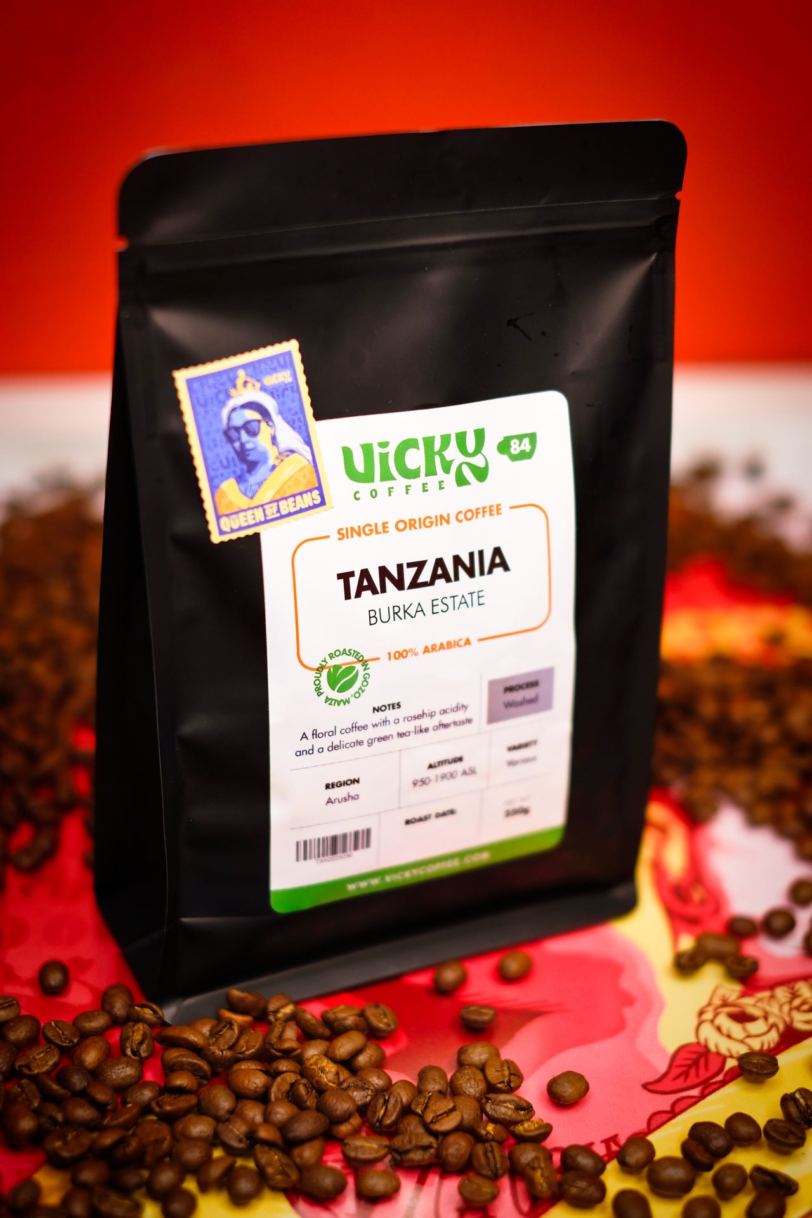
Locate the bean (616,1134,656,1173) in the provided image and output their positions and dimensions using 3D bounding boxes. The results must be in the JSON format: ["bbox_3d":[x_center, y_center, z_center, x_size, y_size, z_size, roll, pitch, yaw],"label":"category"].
[{"bbox_3d":[0.051,0.121,0.400,0.009,0.006,0.008,-19,31,-27],"label":"bean"}]

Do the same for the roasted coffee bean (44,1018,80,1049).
[{"bbox_3d":[-0.085,0.105,0.443,0.008,0.006,0.010,-13,26,-43],"label":"roasted coffee bean"}]

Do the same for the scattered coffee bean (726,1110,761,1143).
[{"bbox_3d":[0.082,0.126,0.434,0.008,0.005,0.010,-16,31,-32],"label":"scattered coffee bean"}]

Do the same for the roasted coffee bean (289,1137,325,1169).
[{"bbox_3d":[-0.022,0.121,0.400,0.007,0.006,0.009,15,36,28],"label":"roasted coffee bean"}]

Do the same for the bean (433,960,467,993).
[{"bbox_3d":[0.012,0.095,0.464,0.008,0.006,0.010,6,23,13],"label":"bean"}]

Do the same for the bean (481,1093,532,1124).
[{"bbox_3d":[0.025,0.121,0.436,0.012,0.005,0.008,10,27,16],"label":"bean"}]

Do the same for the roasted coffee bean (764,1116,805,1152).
[{"bbox_3d":[0.091,0.127,0.432,0.010,0.006,0.008,10,27,16],"label":"roasted coffee bean"}]

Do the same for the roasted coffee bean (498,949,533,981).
[{"bbox_3d":[0.029,0.093,0.469,0.008,0.006,0.010,7,22,28],"label":"roasted coffee bean"}]

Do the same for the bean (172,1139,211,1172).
[{"bbox_3d":[-0.049,0.123,0.405,0.009,0.006,0.008,-1,27,-4],"label":"bean"}]

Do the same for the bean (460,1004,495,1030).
[{"bbox_3d":[0.018,0.101,0.444,0.009,0.006,0.008,1,13,0],"label":"bean"}]

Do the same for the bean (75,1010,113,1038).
[{"bbox_3d":[-0.080,0.107,0.462,0.010,0.005,0.008,-8,27,-21],"label":"bean"}]

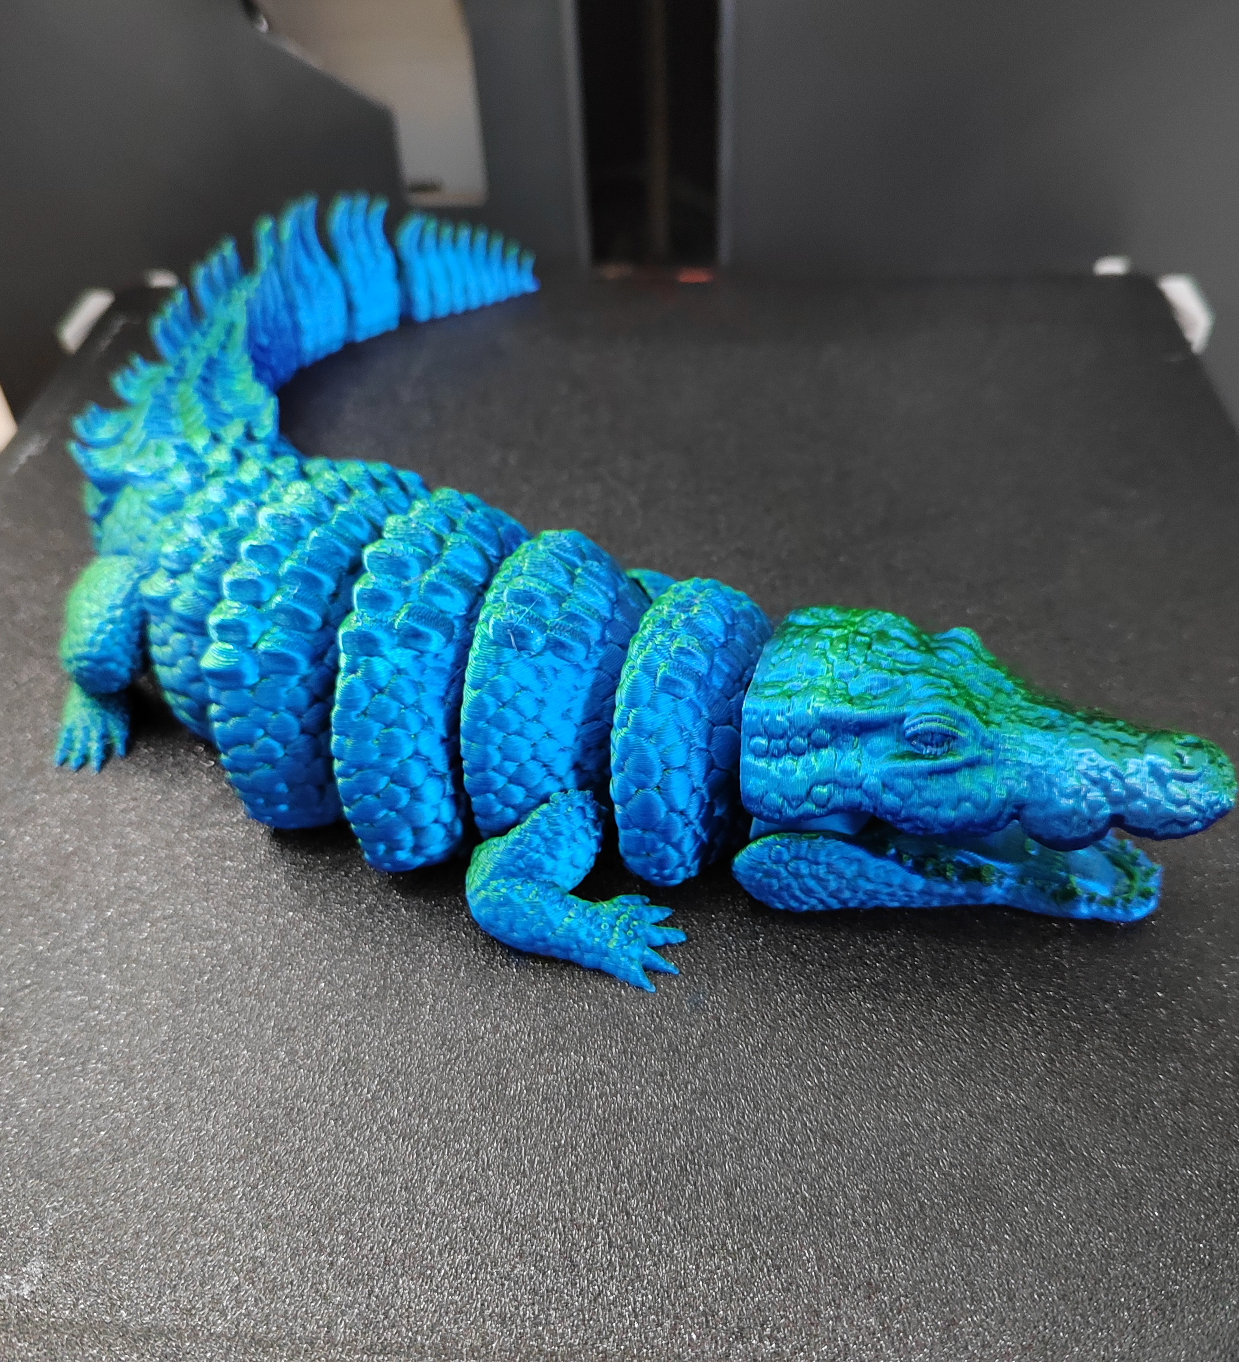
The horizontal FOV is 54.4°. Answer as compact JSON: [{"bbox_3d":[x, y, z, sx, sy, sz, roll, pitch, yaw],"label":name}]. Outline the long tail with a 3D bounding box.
[{"bbox_3d":[-0.071,-0.072,0.252,0.055,0.036,0.139,14,47,17],"label":"long tail"}]

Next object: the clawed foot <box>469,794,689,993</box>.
[{"bbox_3d":[-0.006,0.026,0.159,0.030,0.022,0.015,8,46,12],"label":"clawed foot"}]

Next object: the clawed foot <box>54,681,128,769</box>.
[{"bbox_3d":[-0.085,0.006,0.193,0.012,0.009,0.015,2,45,6],"label":"clawed foot"}]

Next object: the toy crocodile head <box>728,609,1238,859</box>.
[{"bbox_3d":[0.048,0.005,0.154,0.061,0.030,0.033,10,46,13],"label":"toy crocodile head"}]

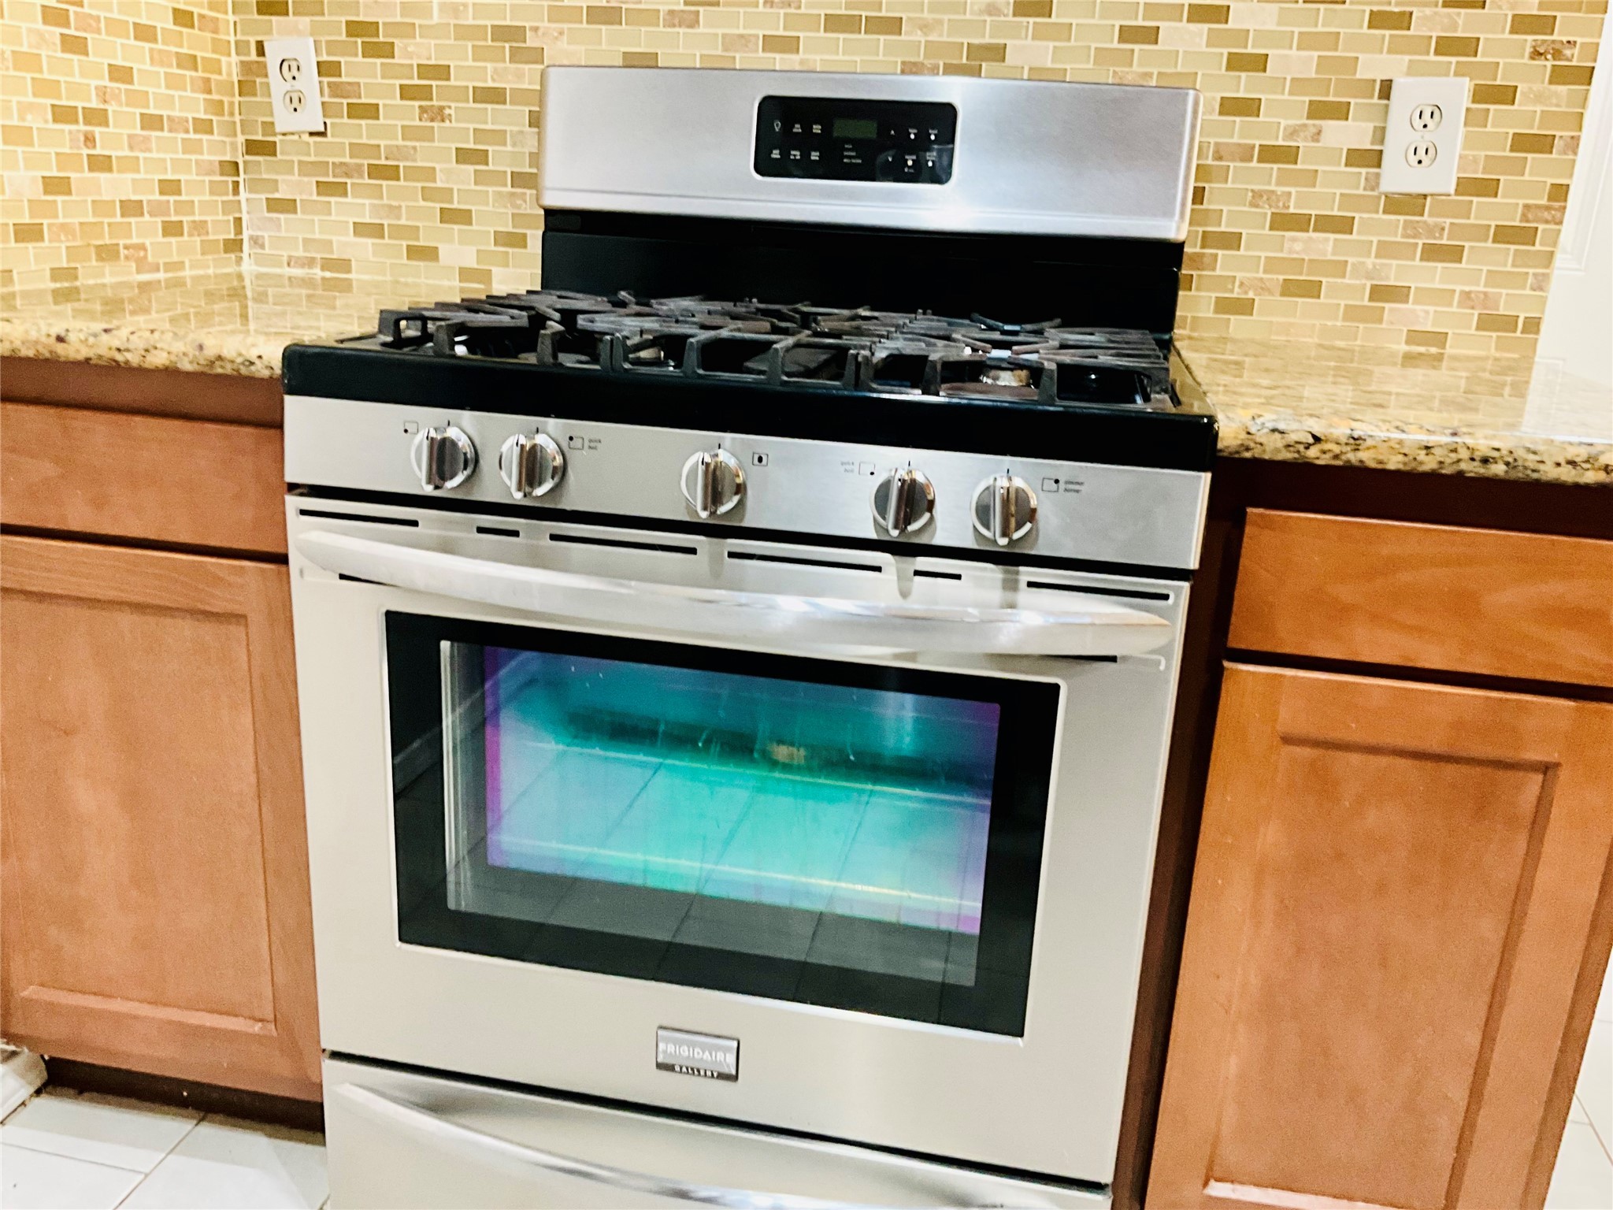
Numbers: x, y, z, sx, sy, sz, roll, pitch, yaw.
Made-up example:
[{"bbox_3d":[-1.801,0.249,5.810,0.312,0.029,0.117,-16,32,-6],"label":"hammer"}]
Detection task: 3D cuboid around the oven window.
[{"bbox_3d":[-0.087,0.186,1.172,0.575,0.322,0.030,6,17,10],"label":"oven window"}]

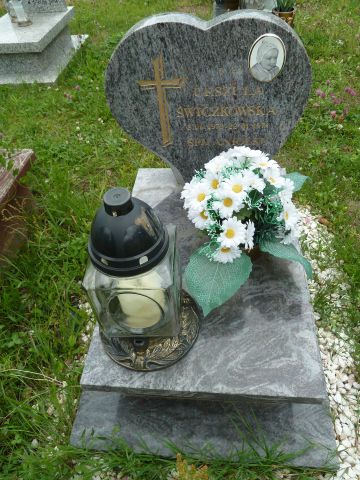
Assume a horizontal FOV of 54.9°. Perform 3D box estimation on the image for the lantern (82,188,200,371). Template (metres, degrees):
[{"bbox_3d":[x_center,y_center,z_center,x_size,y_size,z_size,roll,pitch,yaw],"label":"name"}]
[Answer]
[{"bbox_3d":[-0.082,0.062,0.651,0.225,0.373,0.225,1,48,6],"label":"lantern"}]

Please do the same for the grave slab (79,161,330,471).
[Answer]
[{"bbox_3d":[0.076,0.110,0.982,0.577,0.199,0.846,1,48,6],"label":"grave slab"}]

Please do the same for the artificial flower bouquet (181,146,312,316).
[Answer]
[{"bbox_3d":[0.149,-0.035,0.777,0.291,0.286,0.310,1,48,6],"label":"artificial flower bouquet"}]

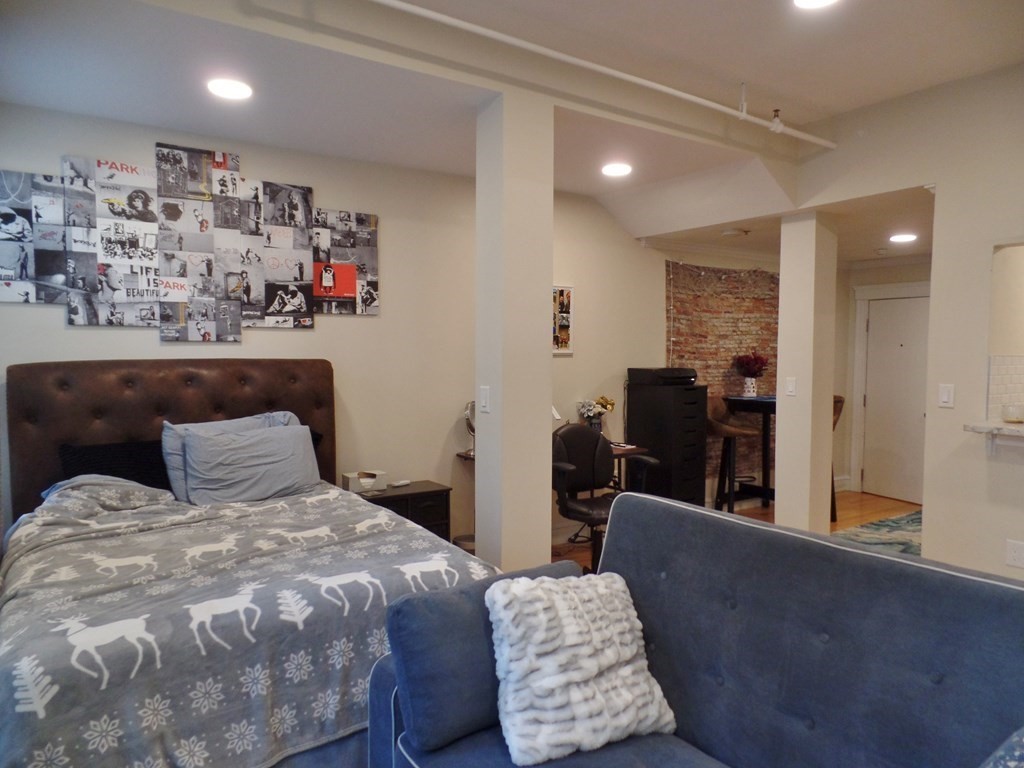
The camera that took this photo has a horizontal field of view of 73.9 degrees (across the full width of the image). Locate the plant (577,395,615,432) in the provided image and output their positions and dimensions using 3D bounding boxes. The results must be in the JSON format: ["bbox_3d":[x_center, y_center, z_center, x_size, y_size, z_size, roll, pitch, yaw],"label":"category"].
[{"bbox_3d":[0.612,0.272,4.940,0.260,0.360,0.230,-2,4,-35],"label":"plant"}]

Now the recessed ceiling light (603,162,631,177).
[{"bbox_3d":[0.650,-1.324,4.211,0.180,0.030,0.180,-2,4,-34],"label":"recessed ceiling light"}]

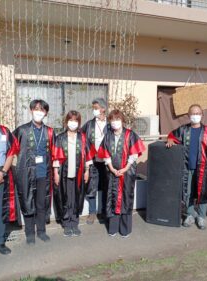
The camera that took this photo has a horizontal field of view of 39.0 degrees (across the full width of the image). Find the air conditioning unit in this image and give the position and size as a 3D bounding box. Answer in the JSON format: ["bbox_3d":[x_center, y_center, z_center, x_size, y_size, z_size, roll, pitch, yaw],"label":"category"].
[{"bbox_3d":[0.866,-0.302,6.746,0.760,0.560,0.300,-2,5,-21],"label":"air conditioning unit"}]

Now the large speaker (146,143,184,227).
[{"bbox_3d":[0.934,0.628,4.328,0.465,1.100,0.470,1,5,23],"label":"large speaker"}]

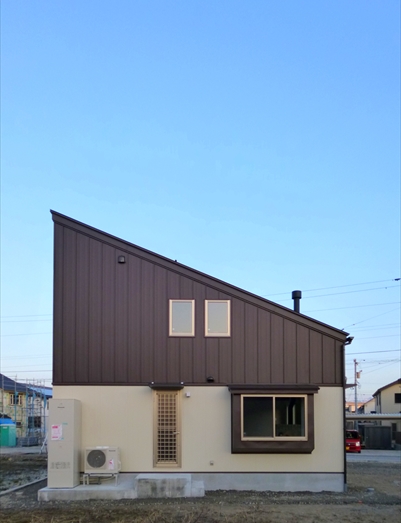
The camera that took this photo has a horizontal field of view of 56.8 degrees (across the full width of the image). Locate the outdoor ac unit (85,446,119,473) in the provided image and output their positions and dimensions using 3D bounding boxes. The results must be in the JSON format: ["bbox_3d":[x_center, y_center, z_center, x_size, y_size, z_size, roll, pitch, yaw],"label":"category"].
[{"bbox_3d":[-2.405,4.896,9.260,0.850,0.660,0.320,0,-2,0],"label":"outdoor ac unit"}]

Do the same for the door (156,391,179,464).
[{"bbox_3d":[-0.845,4.286,9.500,0.550,1.840,0.070,0,-2,0],"label":"door"}]

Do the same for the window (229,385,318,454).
[{"bbox_3d":[1.843,3.963,9.400,2.240,1.740,0.280,0,-2,0],"label":"window"}]

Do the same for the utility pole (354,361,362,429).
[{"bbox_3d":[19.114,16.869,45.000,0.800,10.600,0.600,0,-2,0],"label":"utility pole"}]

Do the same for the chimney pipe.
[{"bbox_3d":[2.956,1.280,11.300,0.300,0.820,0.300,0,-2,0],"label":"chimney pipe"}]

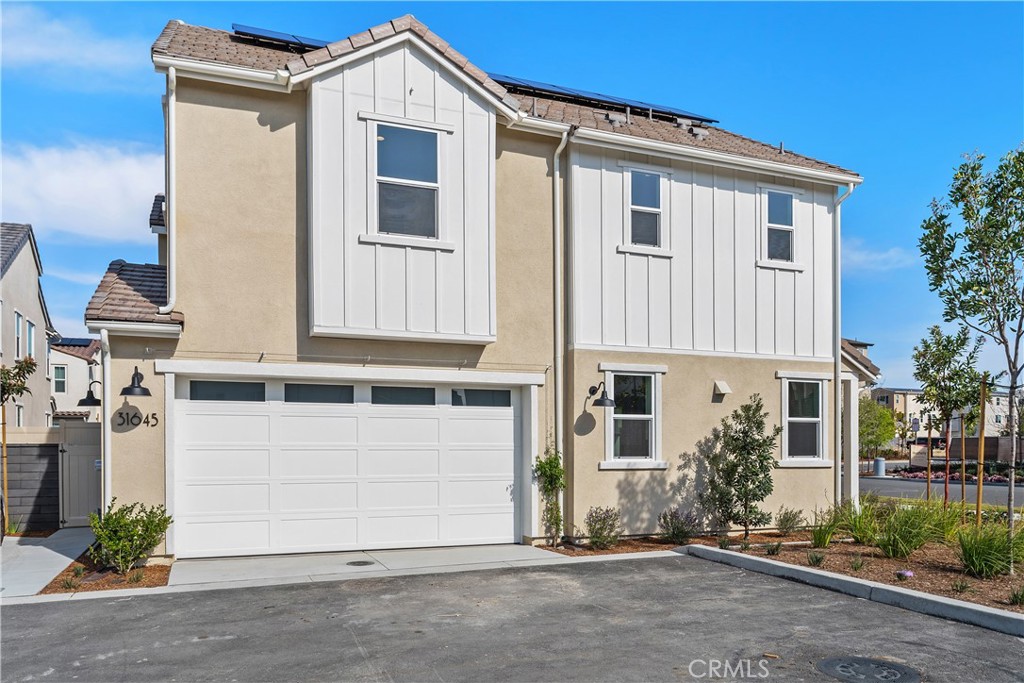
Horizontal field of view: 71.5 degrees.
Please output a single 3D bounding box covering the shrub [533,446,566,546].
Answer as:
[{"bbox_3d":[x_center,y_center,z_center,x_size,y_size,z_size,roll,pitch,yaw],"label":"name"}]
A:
[{"bbox_3d":[0.551,2.295,10.600,0.450,1.520,0.360,1,-3,-20],"label":"shrub"}]

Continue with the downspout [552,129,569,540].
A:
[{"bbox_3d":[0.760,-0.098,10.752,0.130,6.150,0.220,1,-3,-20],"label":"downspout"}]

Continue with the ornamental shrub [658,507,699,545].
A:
[{"bbox_3d":[2.517,2.781,10.750,0.600,0.580,0.570,0,-1,0],"label":"ornamental shrub"}]

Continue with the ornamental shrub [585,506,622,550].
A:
[{"bbox_3d":[1.332,2.721,10.350,0.560,0.640,0.540,0,-1,0],"label":"ornamental shrub"}]

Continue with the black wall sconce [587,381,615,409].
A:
[{"bbox_3d":[1.317,0.792,10.467,0.345,0.370,0.500,1,-3,-20],"label":"black wall sconce"}]

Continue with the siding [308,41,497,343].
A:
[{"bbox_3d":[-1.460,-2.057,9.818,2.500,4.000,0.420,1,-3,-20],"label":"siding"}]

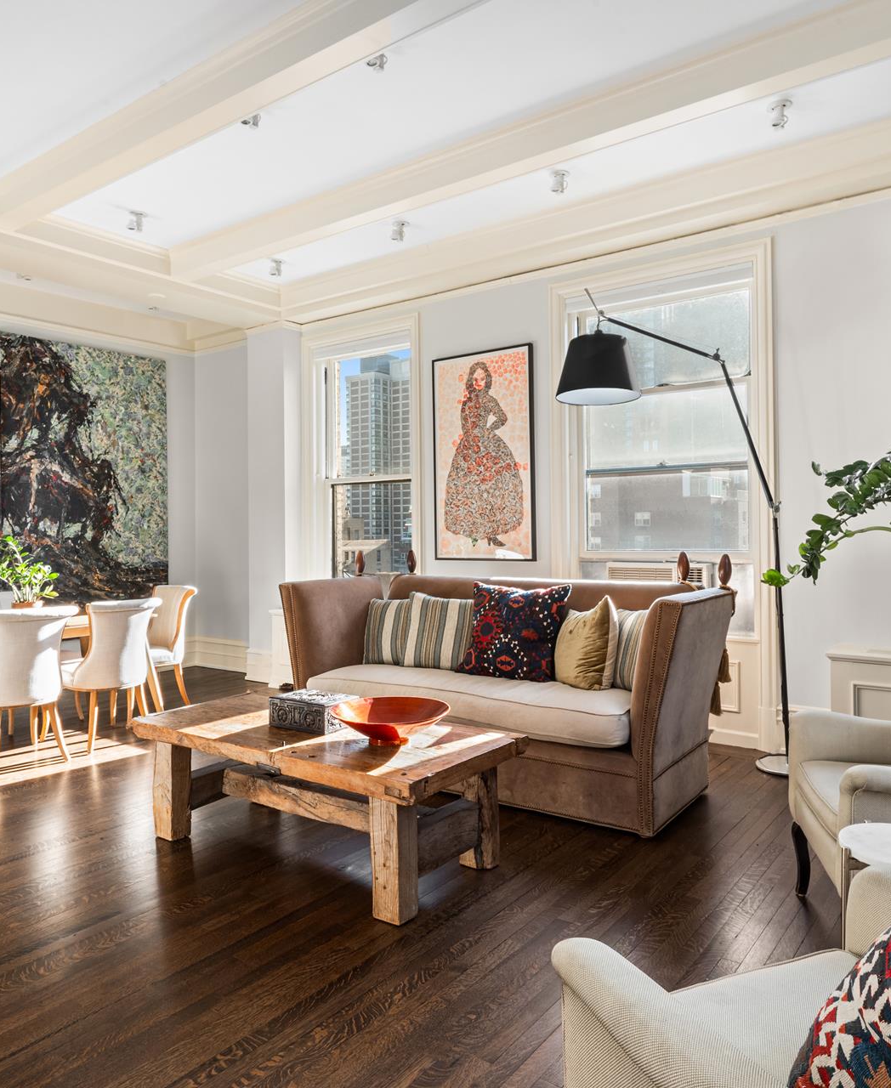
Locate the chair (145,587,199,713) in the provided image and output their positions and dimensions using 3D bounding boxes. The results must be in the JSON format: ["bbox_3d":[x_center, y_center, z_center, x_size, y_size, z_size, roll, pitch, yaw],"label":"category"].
[{"bbox_3d":[-2.169,0.773,5.501,0.500,0.885,0.600,0,1,36],"label":"chair"}]

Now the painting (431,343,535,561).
[{"bbox_3d":[0.247,-0.629,5.507,0.865,1.510,0.040,0,1,36],"label":"painting"}]

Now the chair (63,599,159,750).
[{"bbox_3d":[-2.110,0.780,4.791,0.570,0.890,0.500,0,1,36],"label":"chair"}]

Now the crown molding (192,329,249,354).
[{"bbox_3d":[-2.059,-1.873,7.144,0.850,0.150,0.080,0,1,36],"label":"crown molding"}]

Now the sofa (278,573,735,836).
[{"bbox_3d":[0.240,0.700,4.164,2.400,1.030,0.820,0,1,36],"label":"sofa"}]

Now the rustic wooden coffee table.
[{"bbox_3d":[-0.524,1.007,3.235,1.540,0.465,0.740,0,1,36],"label":"rustic wooden coffee table"}]

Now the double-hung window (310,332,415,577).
[{"bbox_3d":[-0.676,-0.554,6.267,1.070,2.120,0.120,0,1,36],"label":"double-hung window"}]

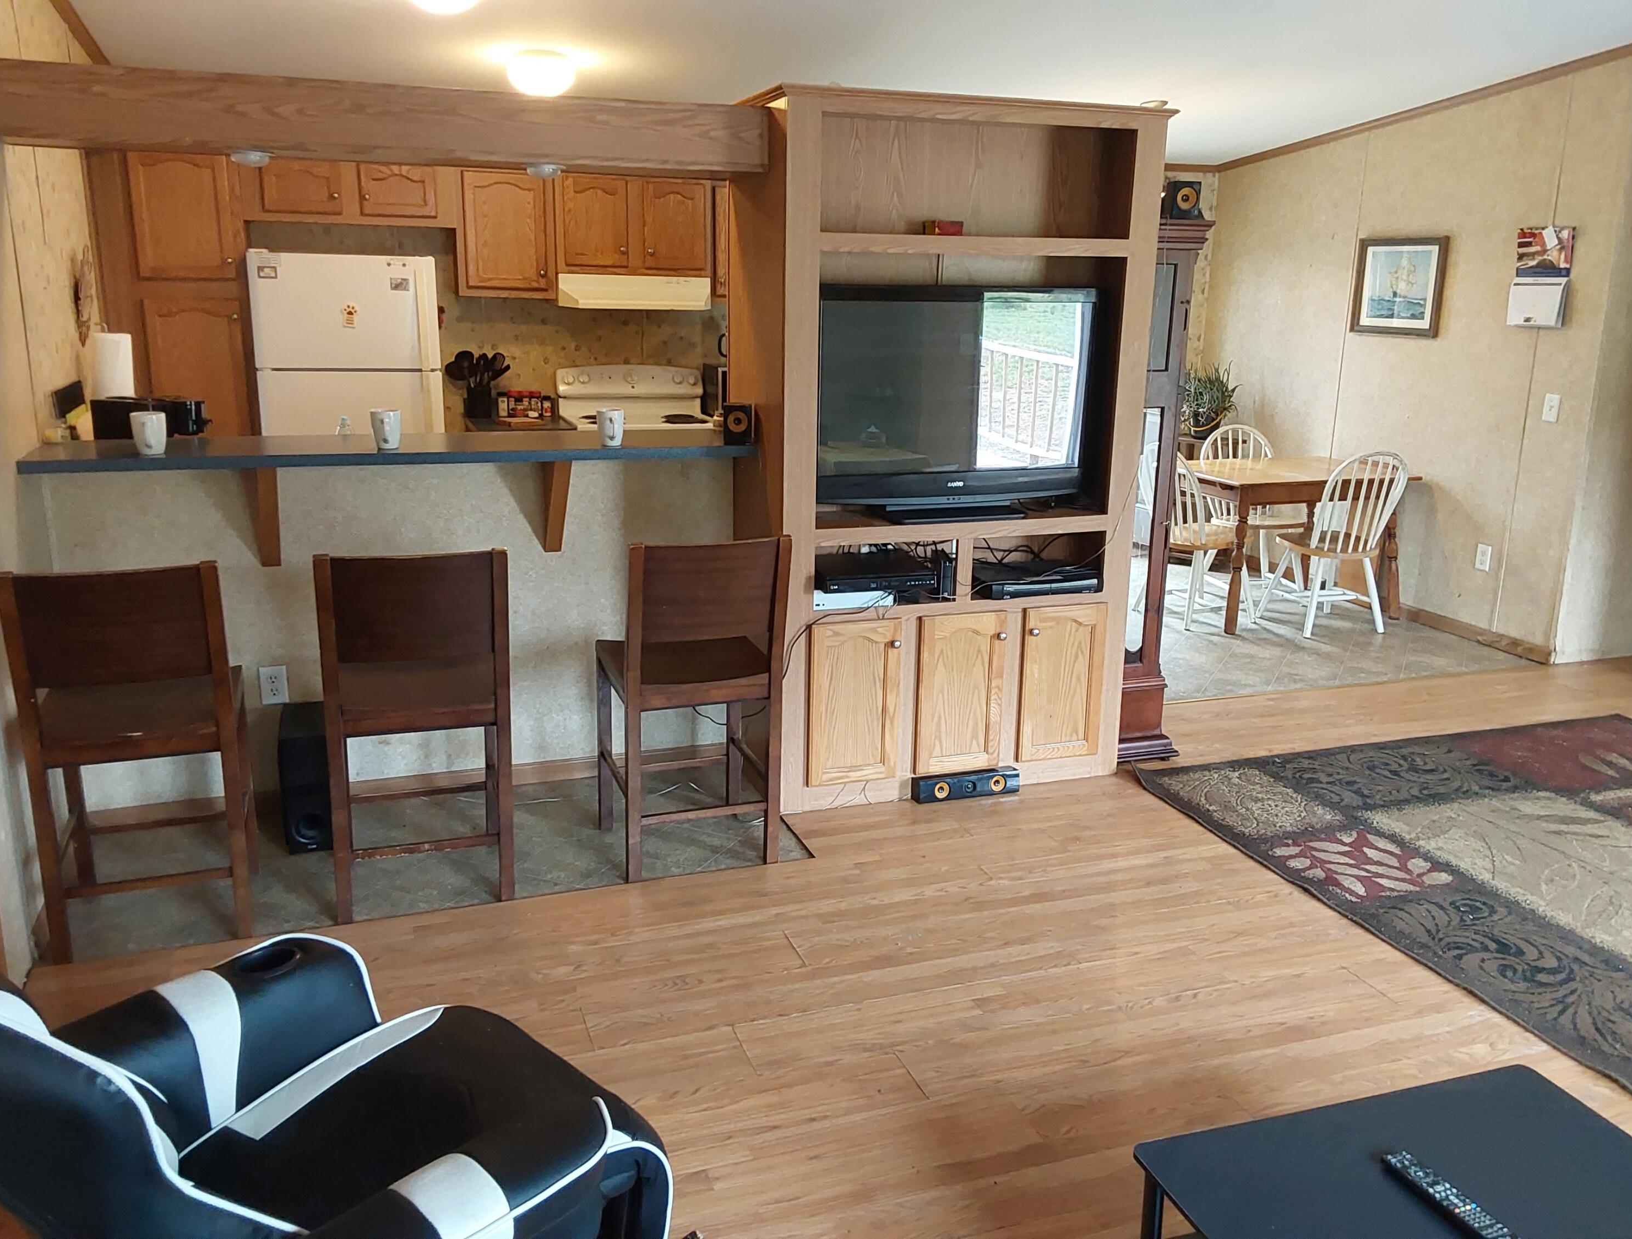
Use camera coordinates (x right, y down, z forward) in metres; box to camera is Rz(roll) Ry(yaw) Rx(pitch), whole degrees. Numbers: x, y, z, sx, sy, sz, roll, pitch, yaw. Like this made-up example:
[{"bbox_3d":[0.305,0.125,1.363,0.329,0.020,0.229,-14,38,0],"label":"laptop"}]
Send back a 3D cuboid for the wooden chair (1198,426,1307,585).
[{"bbox_3d":[2.316,-0.554,7.021,0.450,0.900,0.480,-4,15,-19],"label":"wooden chair"}]

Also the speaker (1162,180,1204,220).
[{"bbox_3d":[1.190,-1.361,4.379,0.094,0.125,0.096,-2,14,-13],"label":"speaker"}]

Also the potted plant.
[{"bbox_3d":[2.212,-1.226,7.522,0.370,0.425,0.370,-4,15,-19],"label":"potted plant"}]

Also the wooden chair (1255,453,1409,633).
[{"bbox_3d":[2.554,-0.405,6.589,0.460,0.915,0.540,-3,15,-17],"label":"wooden chair"}]

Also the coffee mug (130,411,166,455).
[{"bbox_3d":[-1.847,-0.519,3.713,0.090,0.115,0.115,-2,15,-12],"label":"coffee mug"}]

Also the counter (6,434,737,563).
[{"bbox_3d":[-1.224,-0.362,4.114,2.040,0.363,0.480,-4,15,-19],"label":"counter"}]

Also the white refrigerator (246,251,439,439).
[{"bbox_3d":[-2.139,-0.824,6.197,0.756,1.683,0.770,-4,15,-19],"label":"white refrigerator"}]

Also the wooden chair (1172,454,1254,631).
[{"bbox_3d":[1.931,-0.456,6.744,0.540,0.915,0.460,-5,16,-24],"label":"wooden chair"}]

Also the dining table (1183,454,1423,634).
[{"bbox_3d":[2.326,-0.408,6.810,1.094,0.719,0.831,-4,15,-19],"label":"dining table"}]

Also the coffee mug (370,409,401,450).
[{"bbox_3d":[-1.260,-0.560,3.915,0.090,0.115,0.115,-1,14,-10],"label":"coffee mug"}]

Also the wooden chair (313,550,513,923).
[{"bbox_3d":[-1.049,0.247,3.484,0.446,0.961,0.500,-4,15,-19],"label":"wooden chair"}]

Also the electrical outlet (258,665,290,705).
[{"bbox_3d":[-1.659,0.209,4.094,0.074,0.116,0.012,-4,15,-19],"label":"electrical outlet"}]

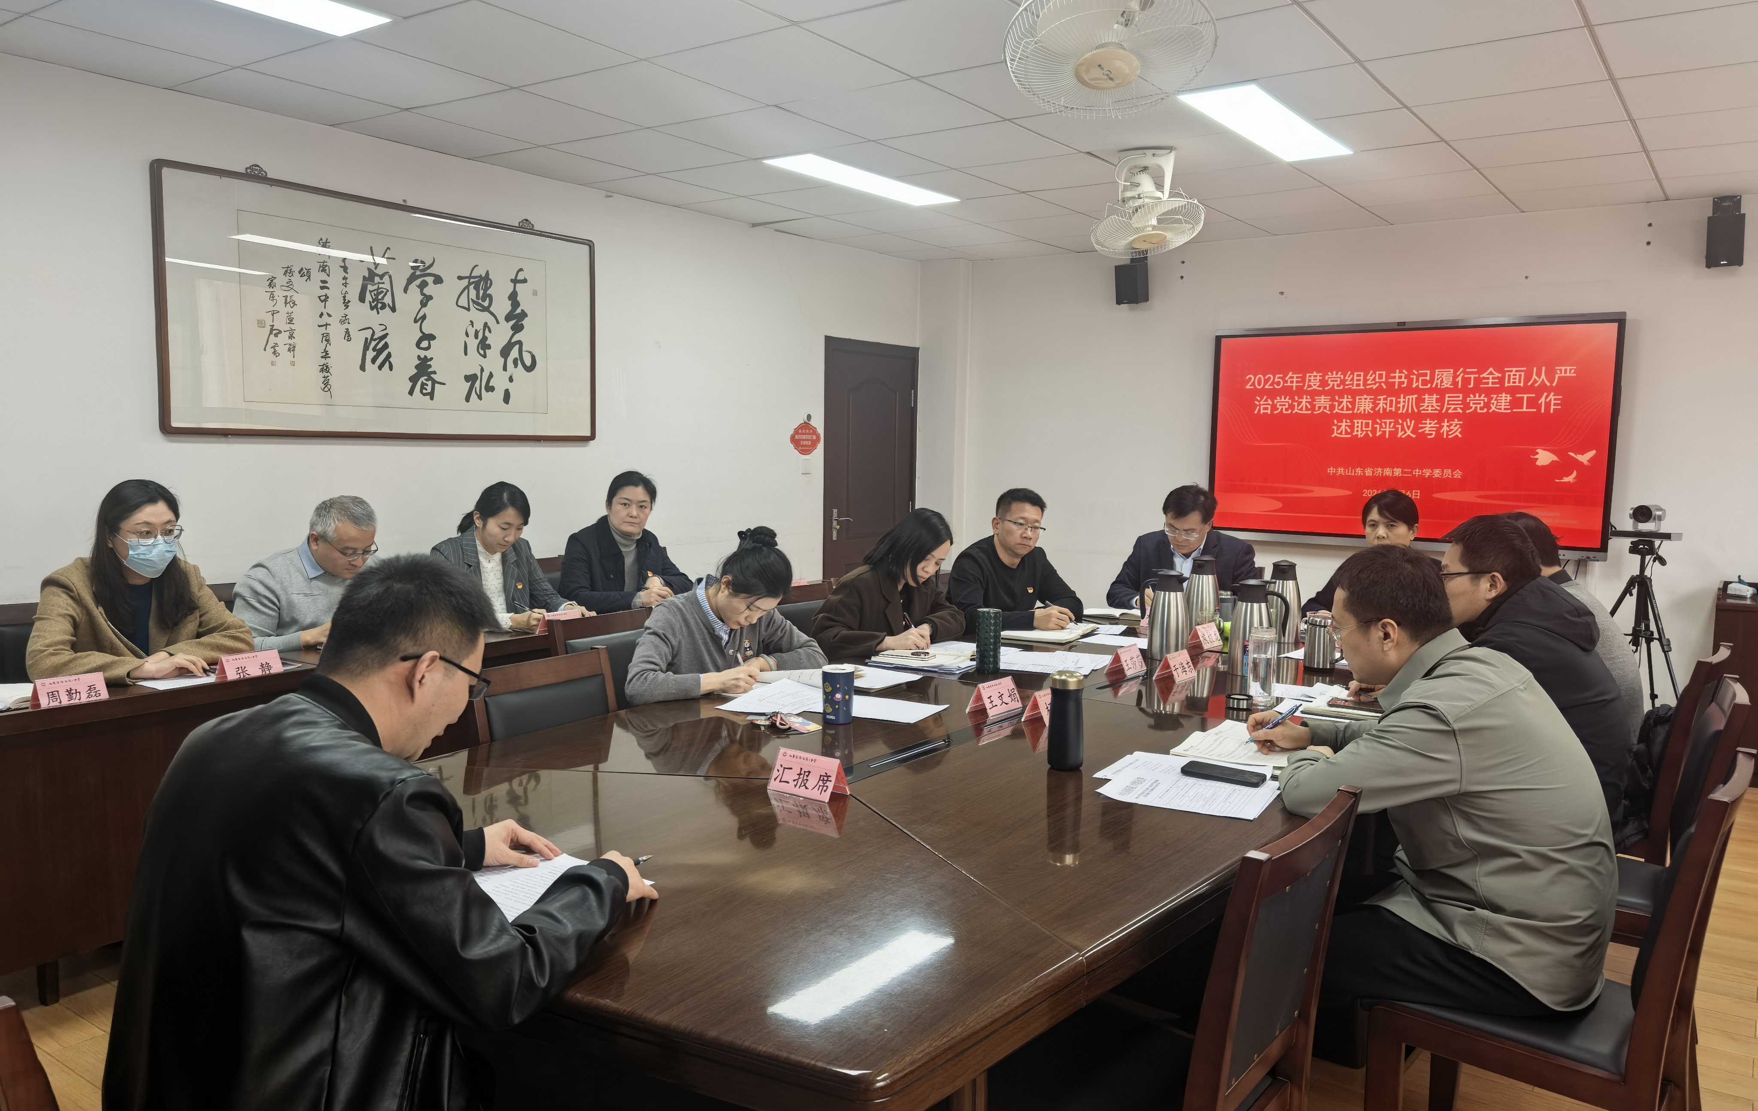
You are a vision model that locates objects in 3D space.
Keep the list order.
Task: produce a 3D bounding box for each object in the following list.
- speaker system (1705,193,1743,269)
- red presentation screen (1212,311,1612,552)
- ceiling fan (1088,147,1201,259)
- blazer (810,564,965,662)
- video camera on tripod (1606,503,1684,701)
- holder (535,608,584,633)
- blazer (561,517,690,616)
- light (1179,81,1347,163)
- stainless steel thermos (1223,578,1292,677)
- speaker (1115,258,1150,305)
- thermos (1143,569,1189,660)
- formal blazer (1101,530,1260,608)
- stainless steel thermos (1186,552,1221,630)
[{"bbox_3d":[3.760,-1.421,5.415,0.145,0.300,0.200,5,7,35],"label":"speaker system"},{"bbox_3d":[2.722,-0.631,6.401,1.980,1.170,0.090,5,7,35],"label":"red presentation screen"},{"bbox_3d":[1.051,-1.387,4.828,0.450,0.420,0.450,-2,7,-24],"label":"ceiling fan"},{"bbox_3d":[-0.010,0.310,4.319,0.470,0.570,0.500,7,8,44],"label":"blazer"},{"bbox_3d":[3.405,0.373,5.518,0.600,1.210,0.600,-5,8,-43],"label":"video camera on tripod"},{"bbox_3d":[-1.157,0.234,4.429,0.080,0.085,0.175,5,7,35],"label":"holder"},{"bbox_3d":[-1.045,0.091,4.948,0.420,0.520,0.500,6,8,44],"label":"blazer"},{"bbox_3d":[1.422,-1.568,4.388,0.280,0.050,1.180,5,7,36],"label":"light"},{"bbox_3d":[1.133,0.211,3.611,0.180,0.276,0.138,4,7,32],"label":"stainless steel thermos"},{"bbox_3d":[1.487,-1.595,7.121,0.142,0.230,0.150,5,7,36],"label":"speaker"},{"bbox_3d":[0.901,0.183,3.854,0.180,0.276,0.138,6,8,41],"label":"thermos"},{"bbox_3d":[1.308,0.209,5.237,0.520,0.570,0.450,6,8,42],"label":"formal blazer"},{"bbox_3d":[1.159,0.138,4.327,0.138,0.276,0.180,4,7,31],"label":"stainless steel thermos"}]

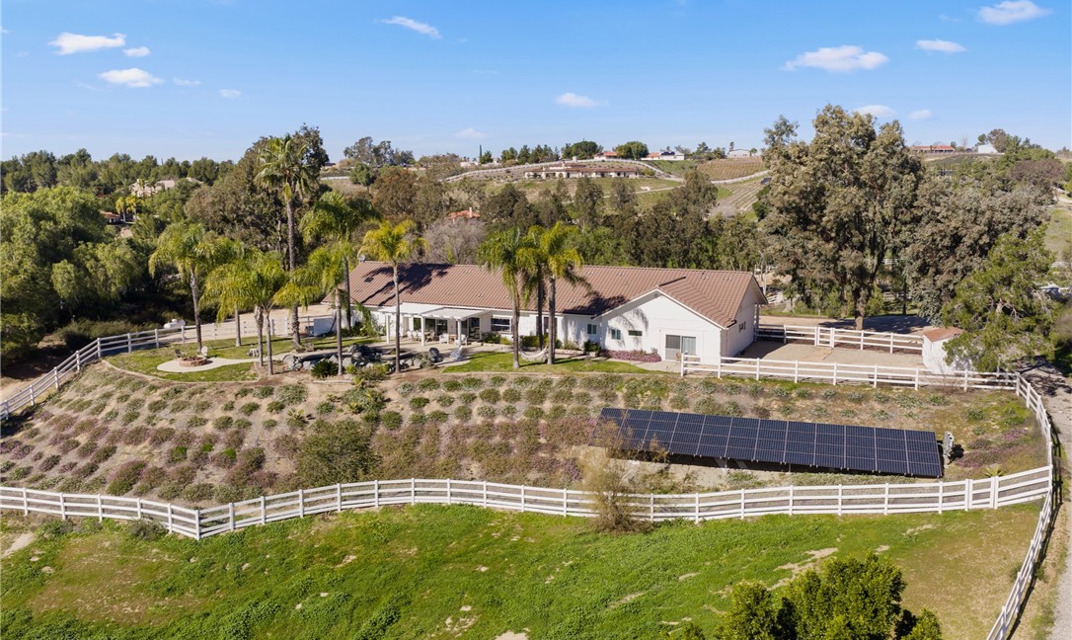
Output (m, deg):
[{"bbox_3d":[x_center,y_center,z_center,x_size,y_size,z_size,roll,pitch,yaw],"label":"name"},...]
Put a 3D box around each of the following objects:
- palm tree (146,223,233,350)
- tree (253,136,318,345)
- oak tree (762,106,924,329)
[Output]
[{"bbox_3d":[-27.414,-2.581,67.220,6.620,10.610,6.490,-4,10,-22],"label":"palm tree"},{"bbox_3d":[-19.985,-6.365,68.798,5.160,17.430,5.060,-3,9,-16],"label":"tree"},{"bbox_3d":[26.839,-8.884,74.059,13.790,19.770,12.500,3,10,20],"label":"oak tree"}]

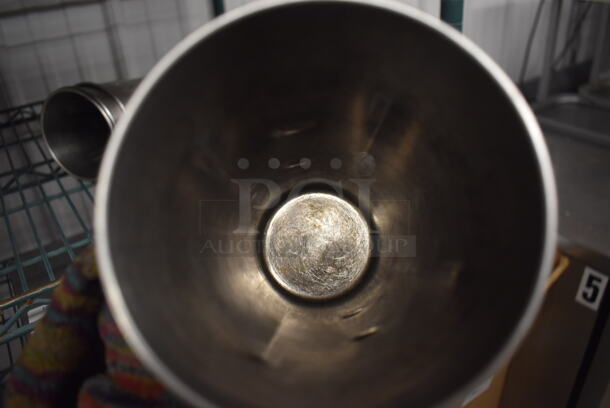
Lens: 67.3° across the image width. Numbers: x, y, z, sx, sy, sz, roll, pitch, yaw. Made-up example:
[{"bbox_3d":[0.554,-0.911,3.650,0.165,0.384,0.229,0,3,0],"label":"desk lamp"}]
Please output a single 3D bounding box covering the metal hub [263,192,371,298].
[{"bbox_3d":[0.007,0.025,0.272,0.063,0.063,0.013,0,-7,1],"label":"metal hub"}]

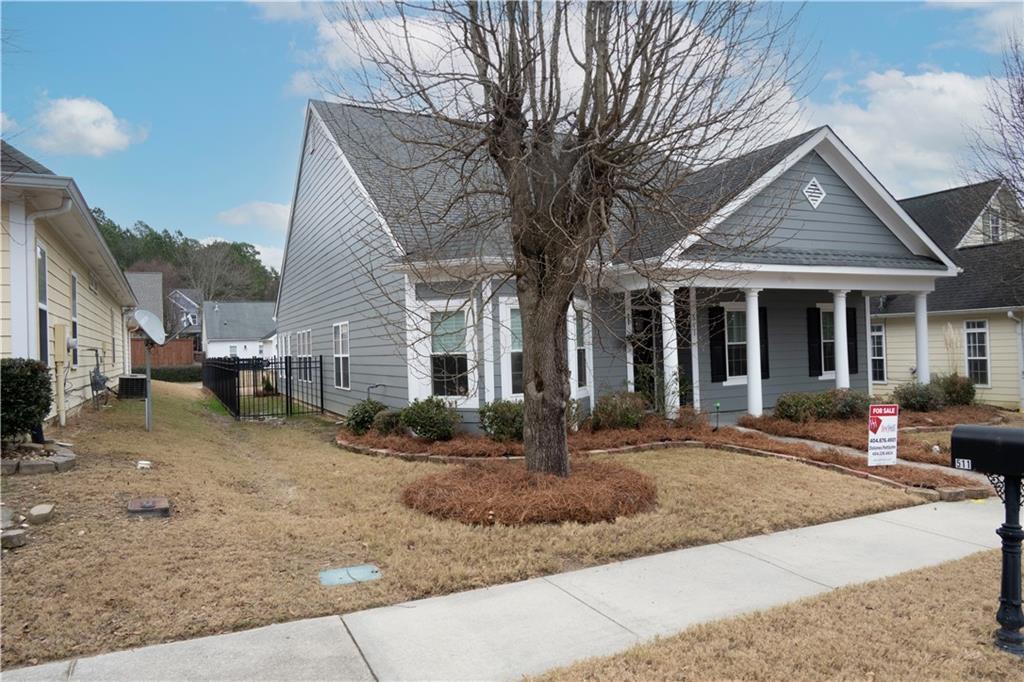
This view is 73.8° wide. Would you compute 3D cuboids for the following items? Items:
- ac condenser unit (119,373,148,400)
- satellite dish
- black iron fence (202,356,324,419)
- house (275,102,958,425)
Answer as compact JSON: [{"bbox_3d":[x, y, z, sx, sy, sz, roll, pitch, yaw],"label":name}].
[{"bbox_3d":[-9.754,1.163,17.619,0.620,0.640,0.620,-1,-1,-26],"label":"ac condenser unit"},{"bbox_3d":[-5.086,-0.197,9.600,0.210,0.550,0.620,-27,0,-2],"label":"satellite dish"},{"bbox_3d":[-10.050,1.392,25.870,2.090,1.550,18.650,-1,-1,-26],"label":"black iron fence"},{"bbox_3d":[0.064,-2.498,20.243,11.700,8.450,19.050,-1,-1,-26],"label":"house"}]

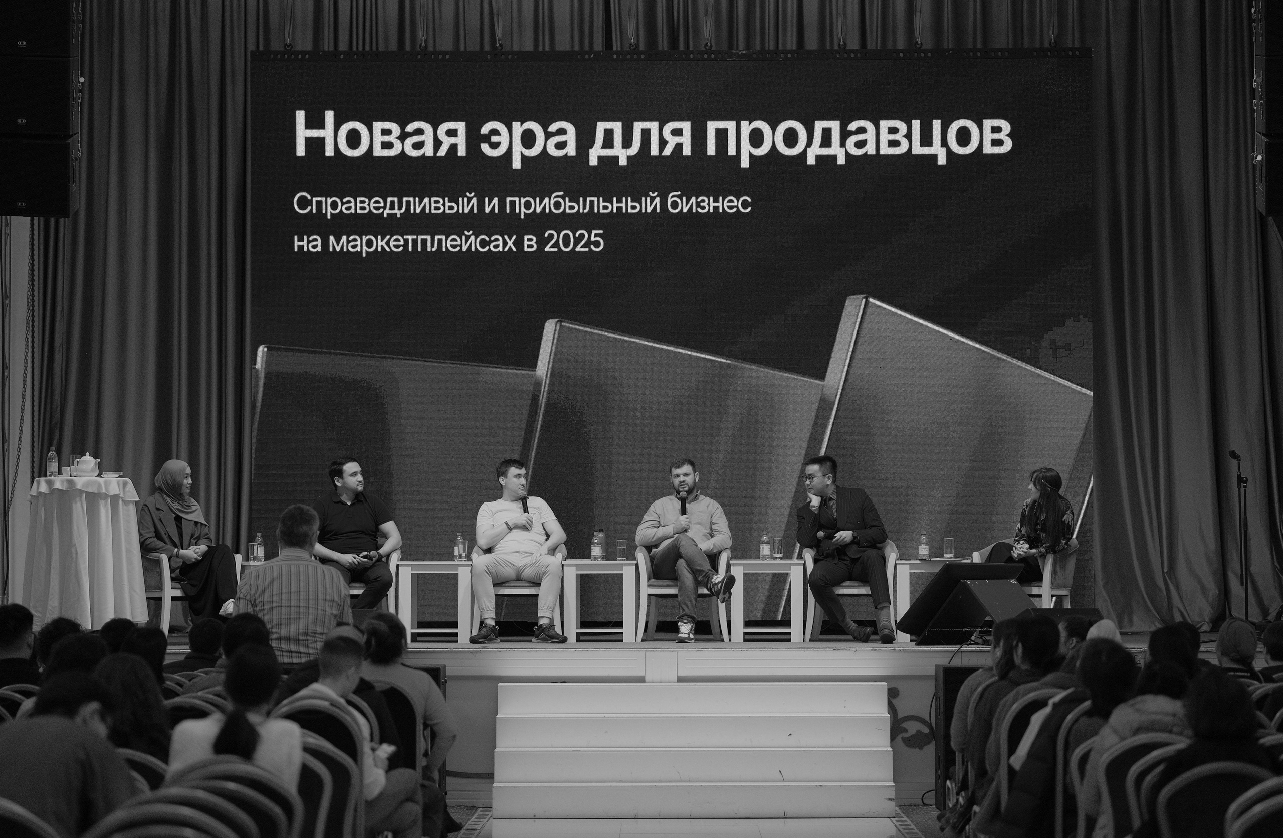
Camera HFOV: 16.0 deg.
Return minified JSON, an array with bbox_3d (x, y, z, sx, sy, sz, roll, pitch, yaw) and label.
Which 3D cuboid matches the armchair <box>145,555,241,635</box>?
[{"bbox_3d":[-3.143,1.177,31.400,0.630,0.730,0.570,1,-2,-33],"label":"armchair"}]

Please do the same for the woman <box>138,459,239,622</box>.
[{"bbox_3d":[-3.095,0.906,31.200,0.500,1.260,0.720,1,-2,-33],"label":"woman"}]

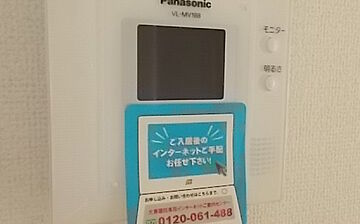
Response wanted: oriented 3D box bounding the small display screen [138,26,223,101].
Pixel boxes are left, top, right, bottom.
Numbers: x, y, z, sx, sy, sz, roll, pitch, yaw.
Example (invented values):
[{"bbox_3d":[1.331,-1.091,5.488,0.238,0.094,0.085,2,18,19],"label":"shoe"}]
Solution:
[{"bbox_3d":[0.001,-0.028,0.208,0.052,0.041,0.004,-1,7,-17],"label":"small display screen"}]

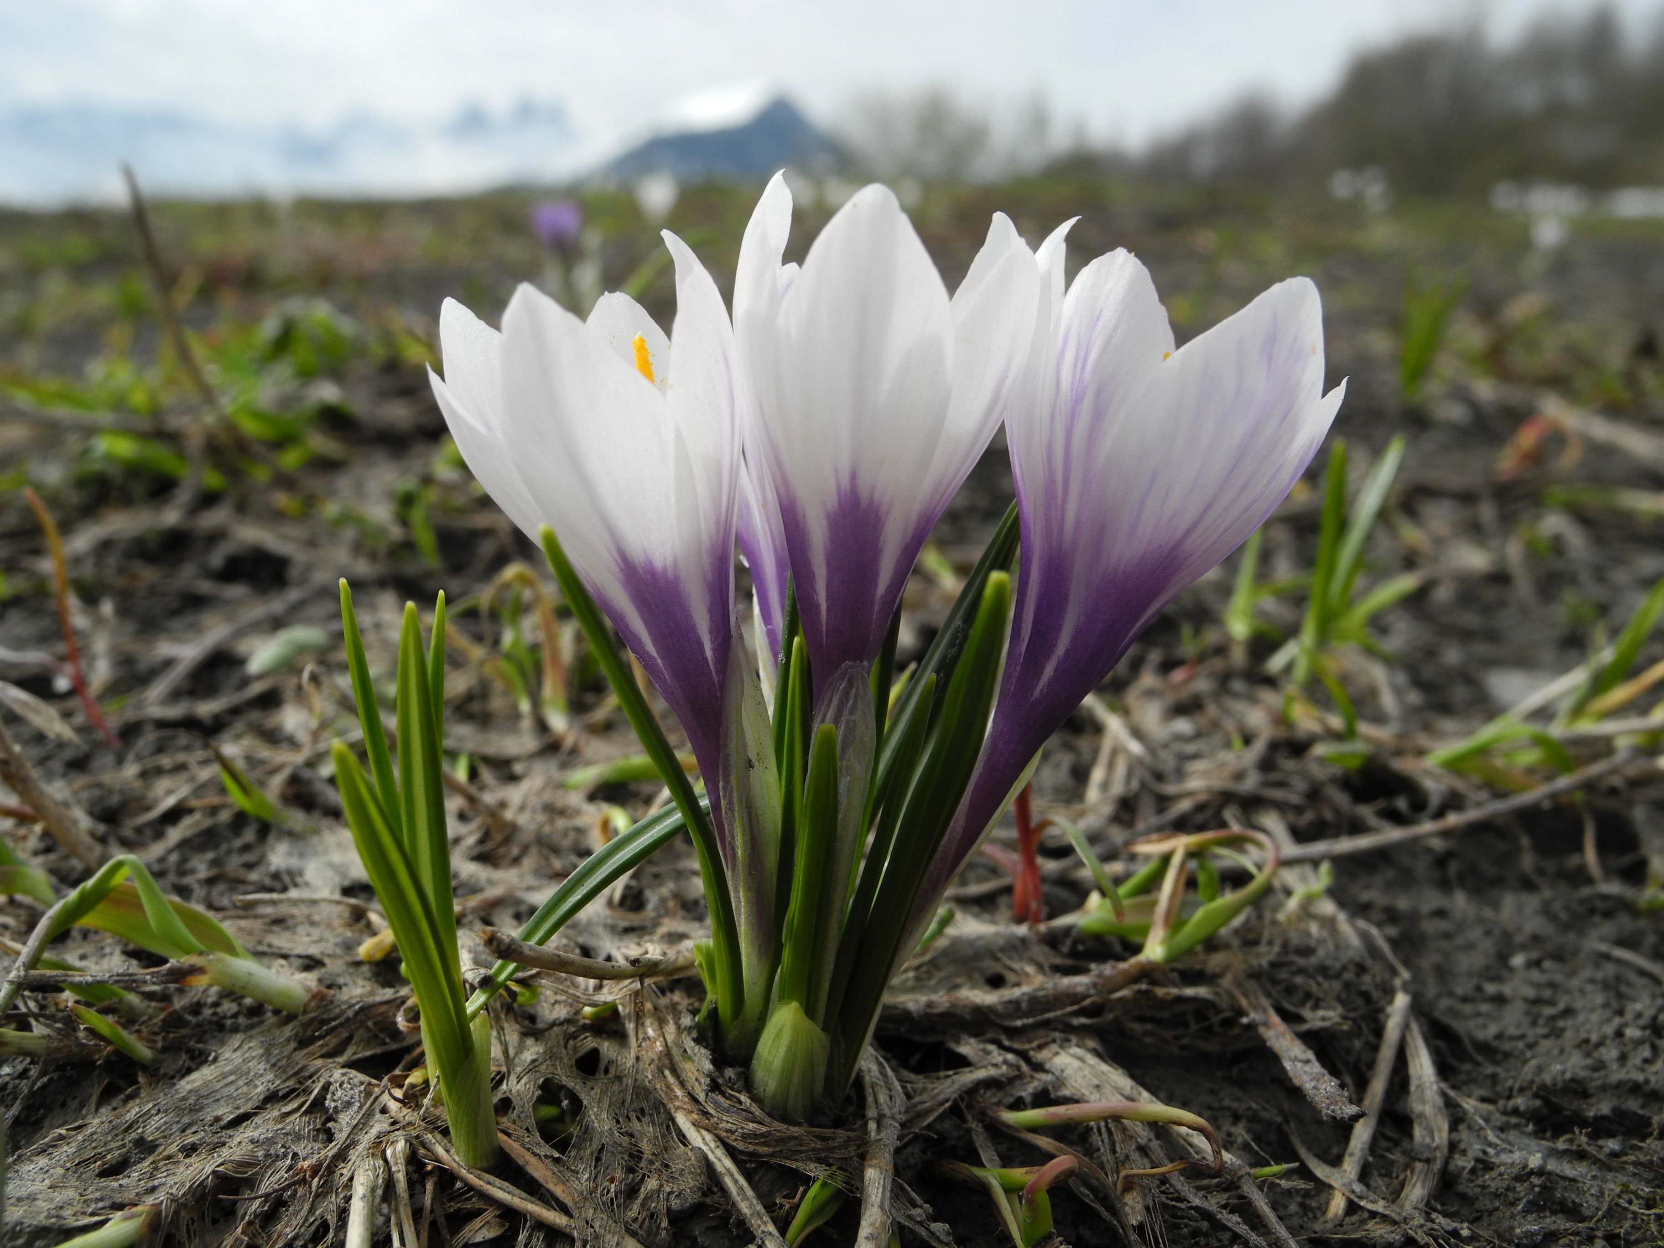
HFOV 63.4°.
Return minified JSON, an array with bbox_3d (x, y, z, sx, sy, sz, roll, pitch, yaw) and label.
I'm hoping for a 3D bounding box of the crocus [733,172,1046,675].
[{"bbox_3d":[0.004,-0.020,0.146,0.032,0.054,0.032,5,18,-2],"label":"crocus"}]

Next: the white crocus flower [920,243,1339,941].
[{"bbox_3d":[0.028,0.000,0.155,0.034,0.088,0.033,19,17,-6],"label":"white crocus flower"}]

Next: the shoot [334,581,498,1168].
[{"bbox_3d":[-0.048,0.031,0.154,0.014,0.074,0.010,0,18,0],"label":"shoot"}]

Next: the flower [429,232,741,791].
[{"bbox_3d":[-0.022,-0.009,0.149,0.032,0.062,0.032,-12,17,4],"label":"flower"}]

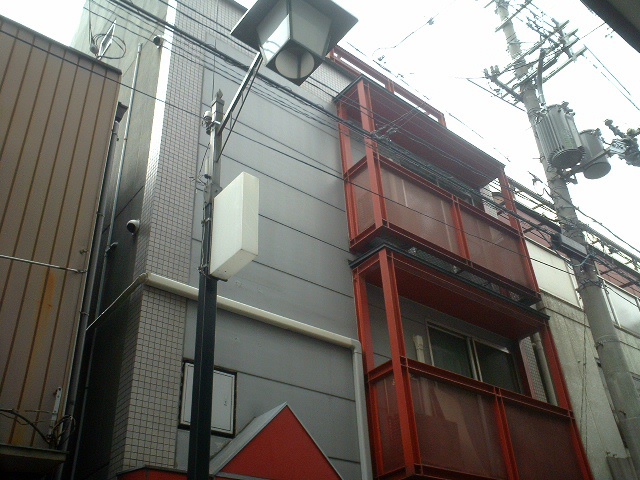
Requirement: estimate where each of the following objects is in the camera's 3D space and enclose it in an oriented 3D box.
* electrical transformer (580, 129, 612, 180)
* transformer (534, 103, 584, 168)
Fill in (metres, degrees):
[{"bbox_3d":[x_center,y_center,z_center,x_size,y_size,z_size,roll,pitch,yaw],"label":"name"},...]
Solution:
[{"bbox_3d":[4.546,-1.453,10.861,0.420,0.770,0.450,27,-44,-37],"label":"electrical transformer"},{"bbox_3d":[3.926,-1.685,10.609,0.580,0.960,0.560,-3,-34,0],"label":"transformer"}]

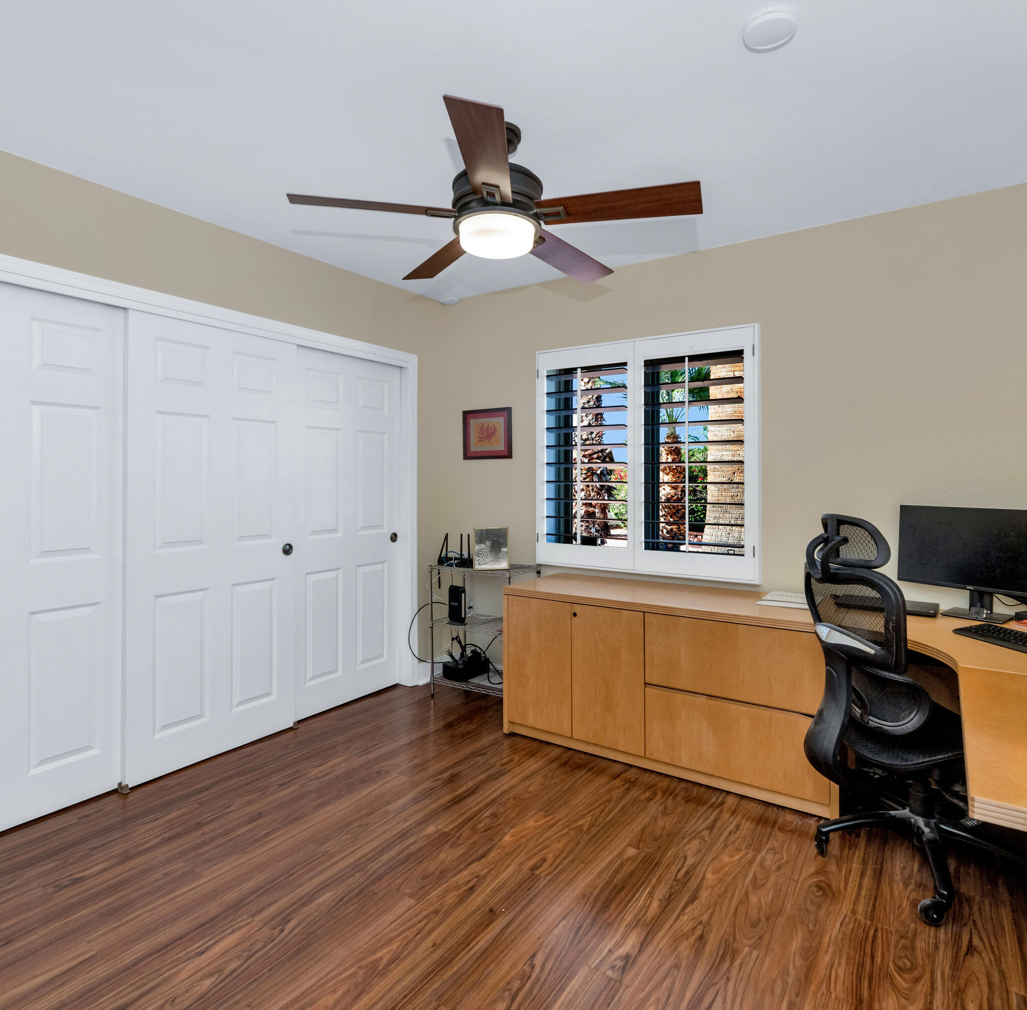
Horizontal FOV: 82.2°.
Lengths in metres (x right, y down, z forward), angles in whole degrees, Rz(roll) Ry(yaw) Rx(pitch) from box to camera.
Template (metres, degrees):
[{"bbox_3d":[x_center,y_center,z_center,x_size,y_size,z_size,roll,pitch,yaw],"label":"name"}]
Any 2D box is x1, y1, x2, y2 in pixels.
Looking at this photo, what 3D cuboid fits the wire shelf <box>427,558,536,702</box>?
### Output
[{"bbox_3d":[-0.164,0.735,3.420,0.570,0.775,0.340,1,2,33],"label":"wire shelf"}]

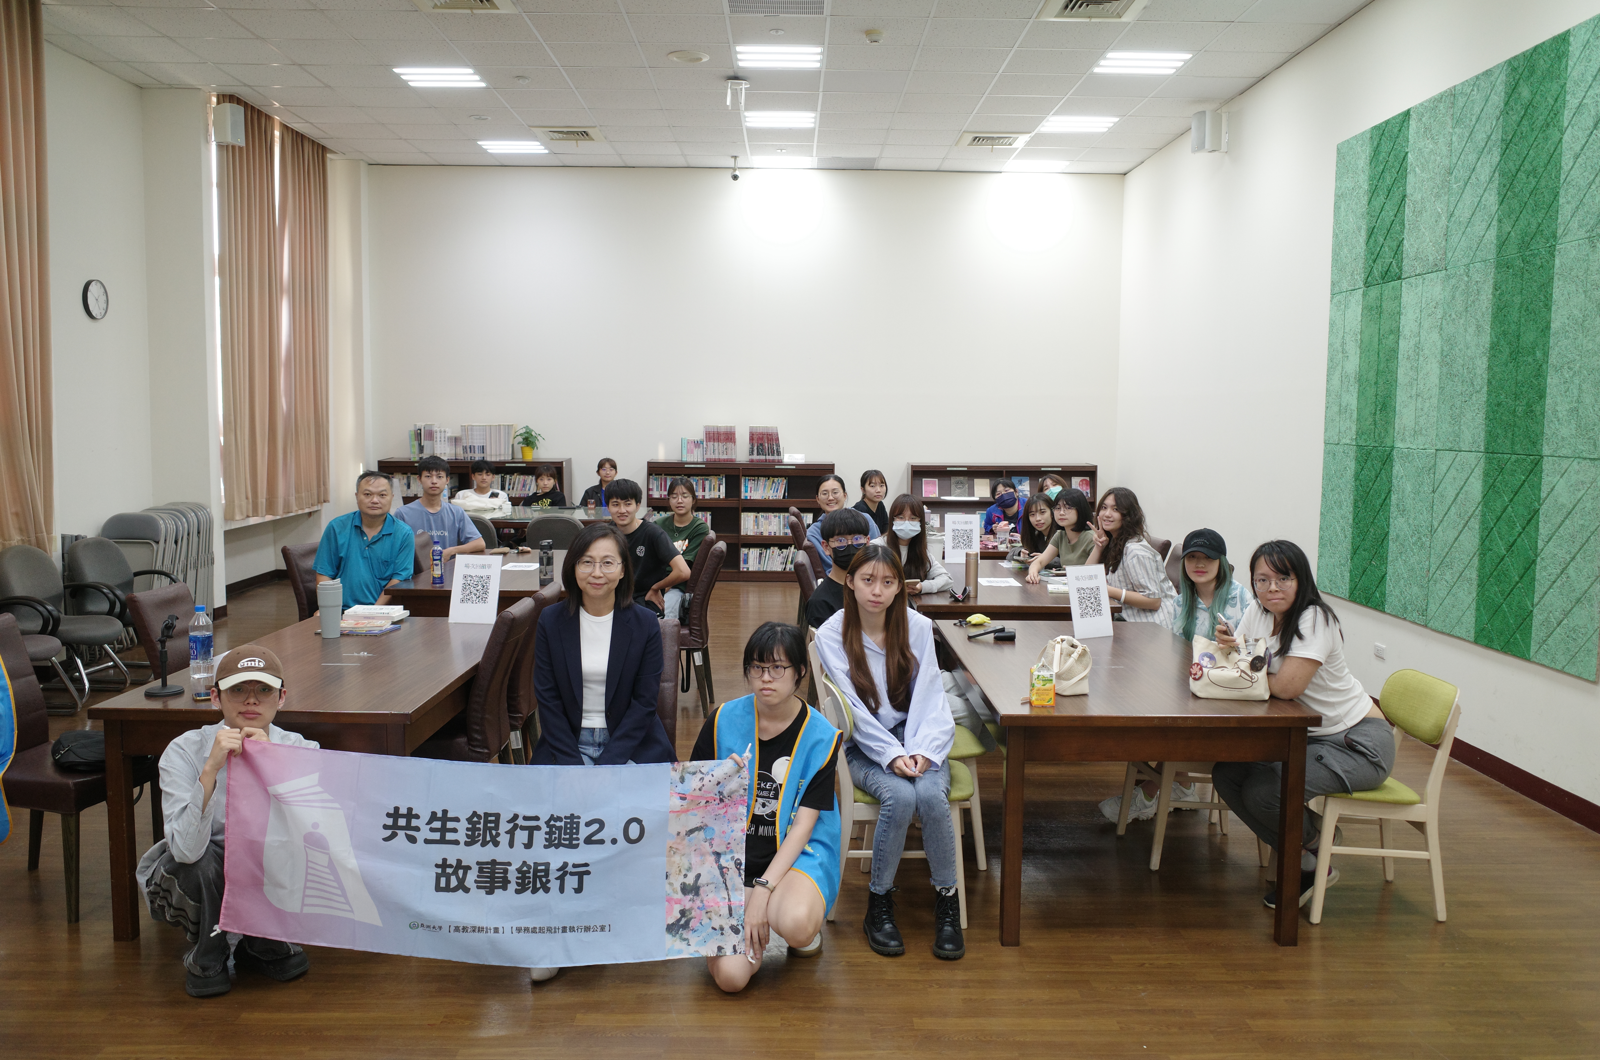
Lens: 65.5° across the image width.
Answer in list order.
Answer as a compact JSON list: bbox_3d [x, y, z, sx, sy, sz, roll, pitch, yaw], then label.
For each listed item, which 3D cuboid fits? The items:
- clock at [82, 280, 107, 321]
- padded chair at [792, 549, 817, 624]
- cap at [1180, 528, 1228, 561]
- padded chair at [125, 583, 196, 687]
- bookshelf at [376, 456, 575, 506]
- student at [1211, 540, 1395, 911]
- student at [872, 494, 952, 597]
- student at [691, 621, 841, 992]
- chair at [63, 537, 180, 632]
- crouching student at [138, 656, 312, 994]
[{"bbox_3d":[-4.852,-1.586,8.563,0.044,0.282,0.282,0,6,-1],"label":"clock"},{"bbox_3d":[0.260,0.619,6.261,0.600,0.980,0.450,1,6,0],"label":"padded chair"},{"bbox_3d":[1.527,0.058,4.719,0.173,0.129,0.242,3,6,24],"label":"cap"},{"bbox_3d":[-2.217,0.693,4.877,0.580,0.950,0.440,1,5,3],"label":"padded chair"},{"bbox_3d":[-3.161,-0.105,12.186,1.770,1.130,0.430,1,5,-1],"label":"bookshelf"},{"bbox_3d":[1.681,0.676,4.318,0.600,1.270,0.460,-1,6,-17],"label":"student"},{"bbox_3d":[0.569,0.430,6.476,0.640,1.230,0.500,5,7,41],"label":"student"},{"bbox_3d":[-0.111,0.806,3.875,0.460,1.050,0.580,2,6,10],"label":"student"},{"bbox_3d":[-4.062,0.468,7.501,0.590,0.860,0.570,2,6,9],"label":"chair"},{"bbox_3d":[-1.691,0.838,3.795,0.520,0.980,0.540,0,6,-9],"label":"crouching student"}]

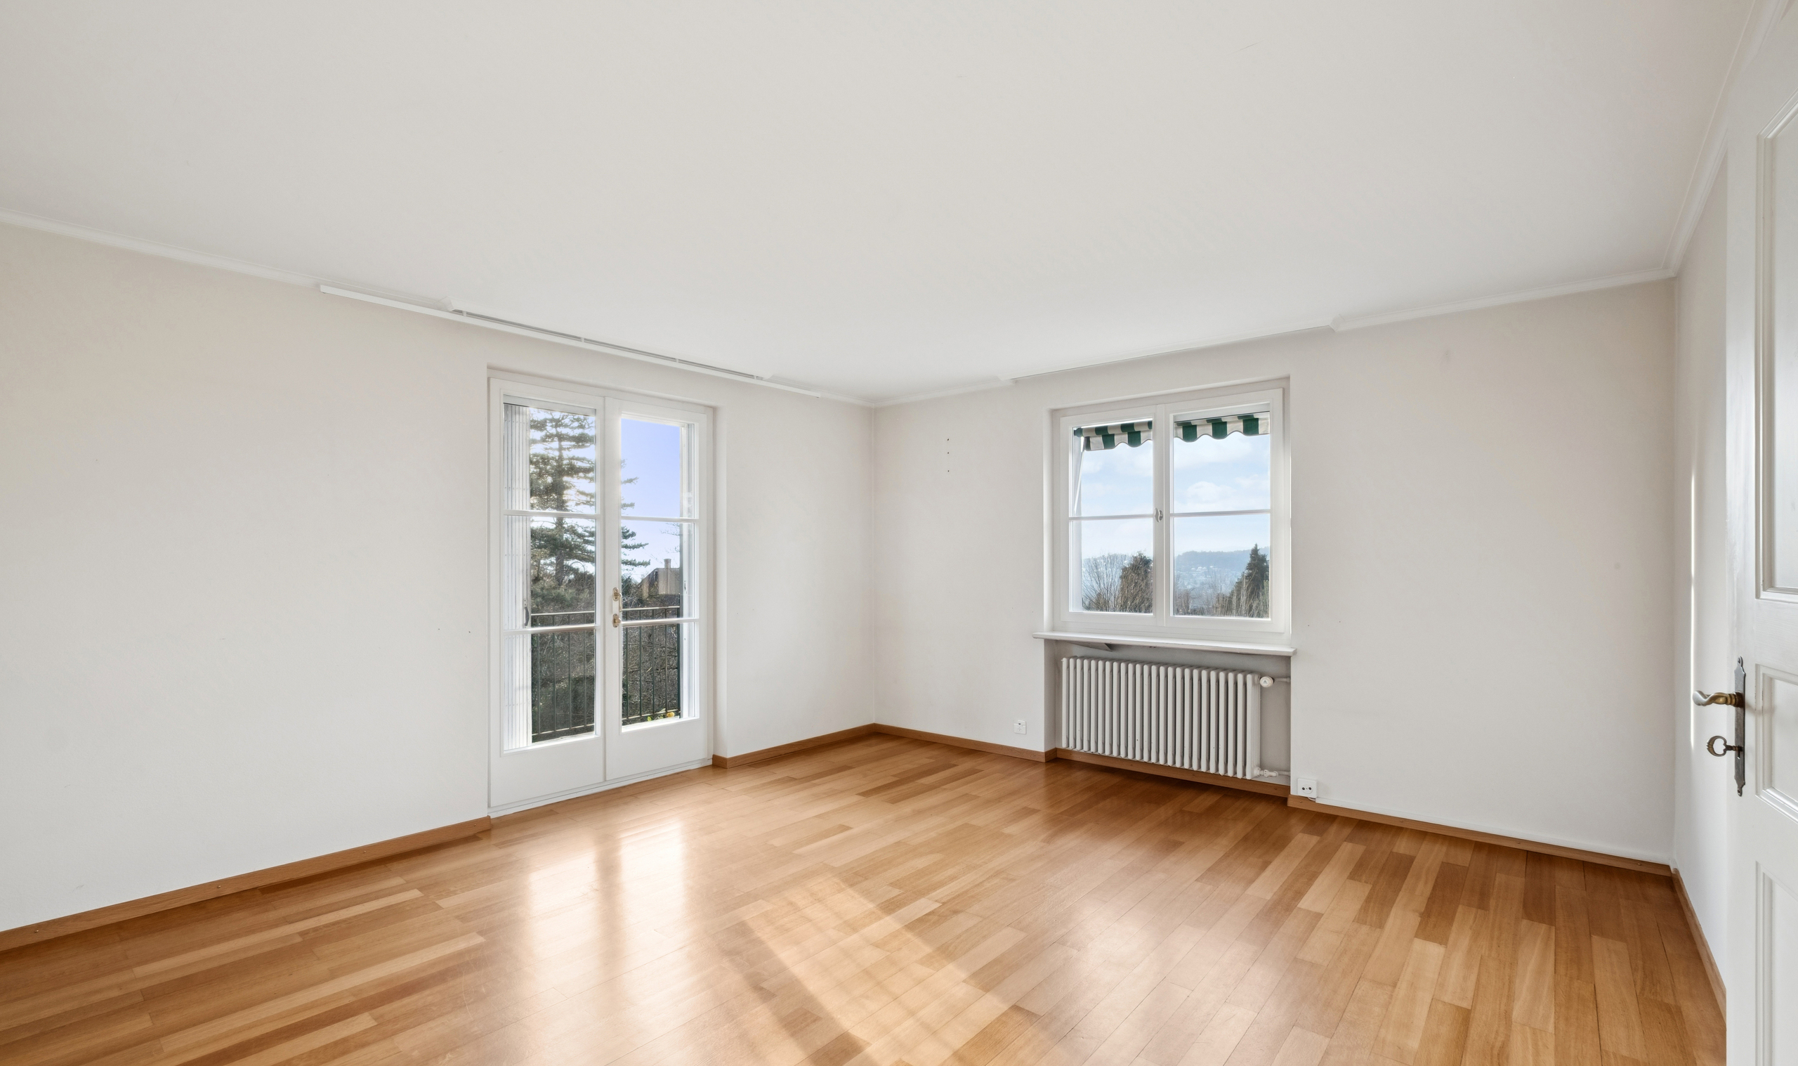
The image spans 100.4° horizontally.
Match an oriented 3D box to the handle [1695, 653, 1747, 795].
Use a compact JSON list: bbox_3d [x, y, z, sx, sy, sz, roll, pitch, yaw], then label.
[{"bbox_3d":[1.309,0.308,1.187,0.057,0.222,0.105,-1,-1,34],"label":"handle"}]

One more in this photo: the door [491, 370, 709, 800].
[{"bbox_3d":[-1.585,0.314,4.168,0.080,2.140,1.280,-1,-1,42],"label":"door"}]

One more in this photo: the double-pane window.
[{"bbox_3d":[1.520,-0.091,4.353,1.318,1.350,0.080,-1,-1,38],"label":"double-pane window"}]

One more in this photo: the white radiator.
[{"bbox_3d":[1.478,1.036,4.329,1.081,0.555,0.130,-1,-1,38],"label":"white radiator"}]

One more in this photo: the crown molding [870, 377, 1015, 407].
[{"bbox_3d":[0.275,-0.947,5.124,1.171,0.050,0.050,-1,-1,38],"label":"crown molding"}]

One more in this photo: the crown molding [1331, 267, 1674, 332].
[{"bbox_3d":[2.596,-1.013,3.321,1.178,0.050,0.050,-1,-1,38],"label":"crown molding"}]

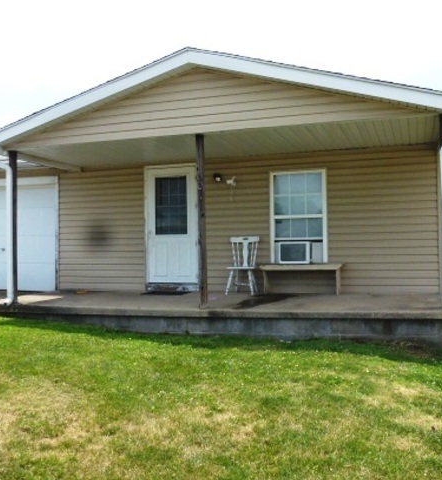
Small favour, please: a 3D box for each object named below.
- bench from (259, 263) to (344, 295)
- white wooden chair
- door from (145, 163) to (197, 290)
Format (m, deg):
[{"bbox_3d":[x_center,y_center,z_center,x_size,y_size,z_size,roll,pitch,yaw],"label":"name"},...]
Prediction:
[{"bbox_3d":[1.262,0.628,6.942,1.260,0.470,0.300,-1,-2,16],"label":"bench"},{"bbox_3d":[0.357,0.418,7.122,0.490,0.940,0.490,-1,-2,16],"label":"white wooden chair"},{"bbox_3d":[-0.871,-0.262,7.777,1.010,2.160,0.130,-1,-2,16],"label":"door"}]

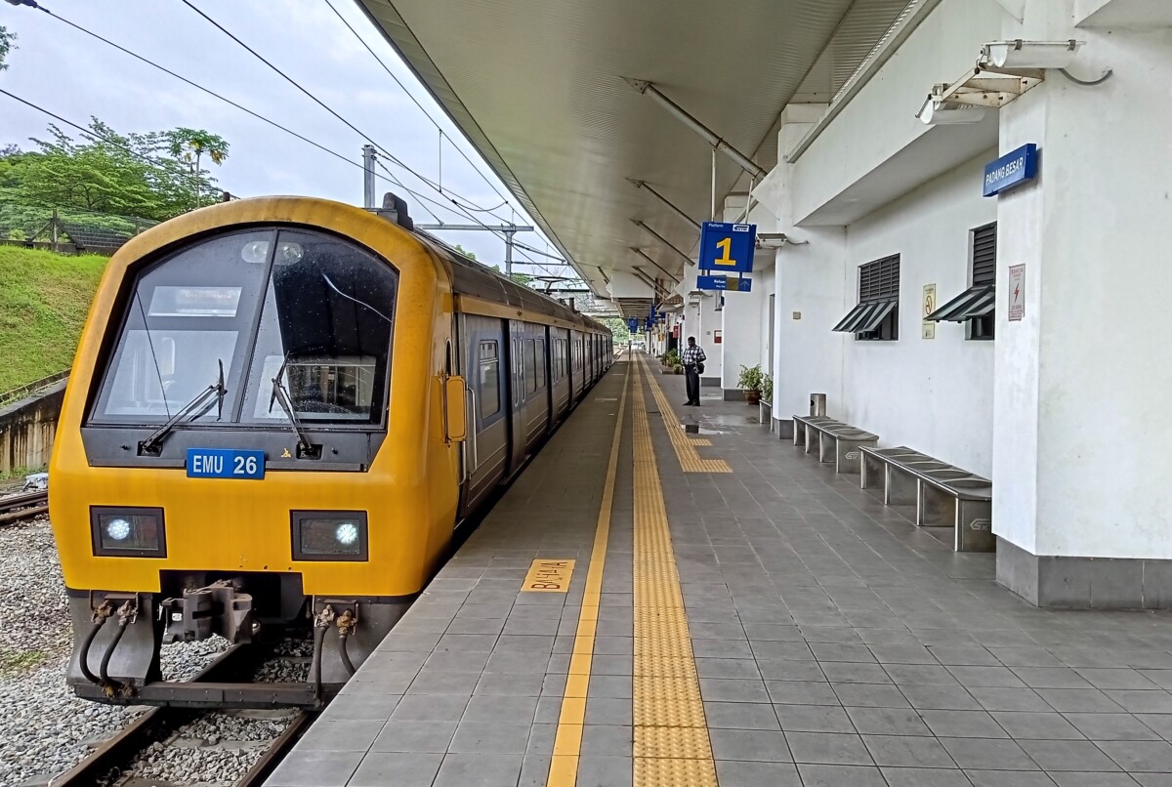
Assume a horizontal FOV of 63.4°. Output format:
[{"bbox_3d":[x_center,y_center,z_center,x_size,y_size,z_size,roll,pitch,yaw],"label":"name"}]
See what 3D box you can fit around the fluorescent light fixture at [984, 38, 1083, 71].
[{"bbox_3d":[2.484,-1.881,5.240,0.450,0.150,0.280,0,19,3],"label":"fluorescent light fixture"}]

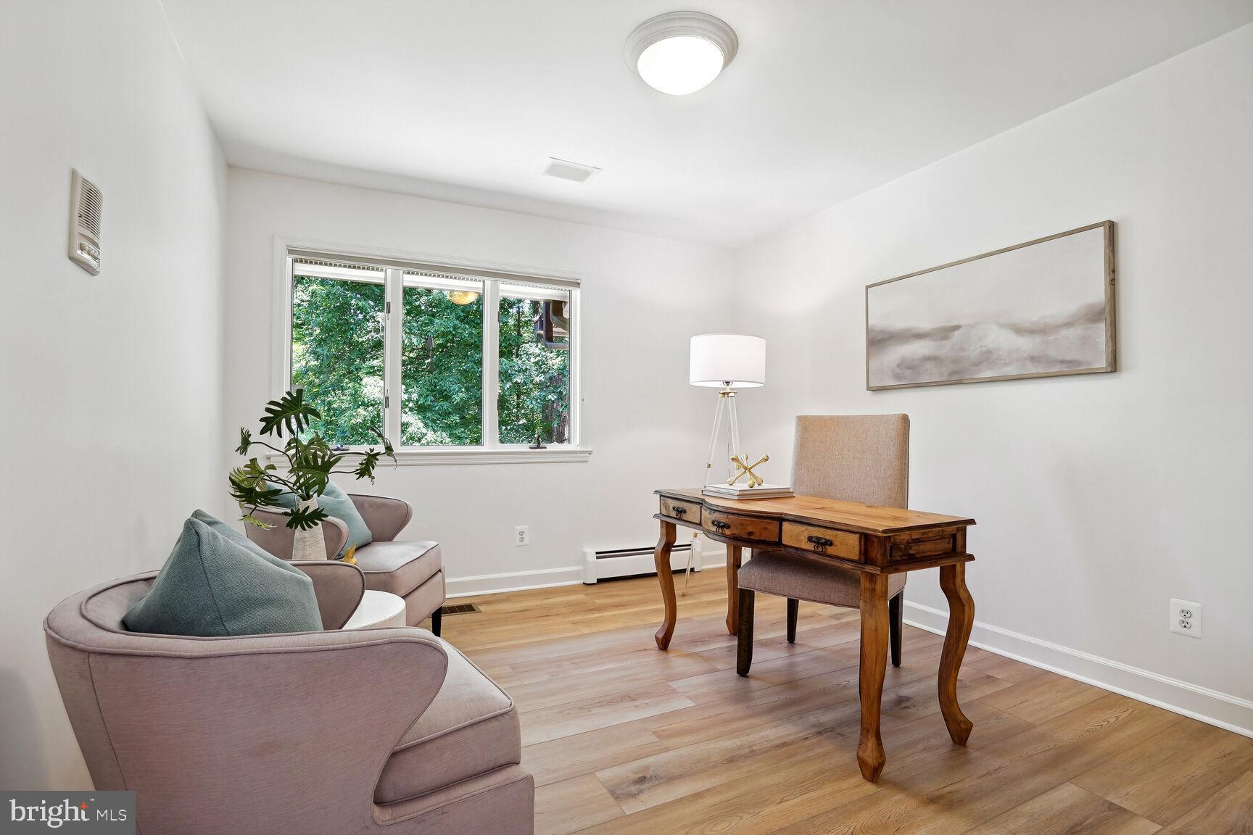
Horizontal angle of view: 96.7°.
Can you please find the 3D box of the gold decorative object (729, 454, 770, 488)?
[{"bbox_3d":[0.565,0.245,2.580,0.180,0.150,0.170,0,-1,12],"label":"gold decorative object"}]

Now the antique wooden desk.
[{"bbox_3d":[0.614,0.706,2.200,0.490,0.735,1.185,1,-1,-28],"label":"antique wooden desk"}]

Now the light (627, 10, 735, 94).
[{"bbox_3d":[0.199,-1.276,2.041,0.405,0.145,0.405,0,-1,0],"label":"light"}]

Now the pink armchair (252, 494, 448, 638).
[{"bbox_3d":[-1.243,0.705,2.445,0.740,0.735,0.740,0,-1,3],"label":"pink armchair"}]

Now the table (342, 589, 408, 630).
[{"bbox_3d":[-0.981,0.870,1.839,0.470,0.455,0.470,1,-1,-27],"label":"table"}]

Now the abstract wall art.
[{"bbox_3d":[1.648,-0.462,2.677,0.042,0.594,1.093,1,-1,-30],"label":"abstract wall art"}]

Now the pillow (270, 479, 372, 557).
[{"bbox_3d":[-1.377,0.456,2.540,0.170,0.440,0.470,-33,-1,-1],"label":"pillow"}]

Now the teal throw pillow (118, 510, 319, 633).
[{"bbox_3d":[-0.737,0.391,1.062,0.190,0.430,0.460,-17,8,-33],"label":"teal throw pillow"}]

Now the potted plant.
[{"bbox_3d":[-1.045,0.272,1.860,0.450,0.730,0.440,1,-1,-27],"label":"potted plant"}]

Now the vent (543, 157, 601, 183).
[{"bbox_3d":[-0.295,-1.323,3.012,0.290,0.015,0.195,1,-1,-26],"label":"vent"}]

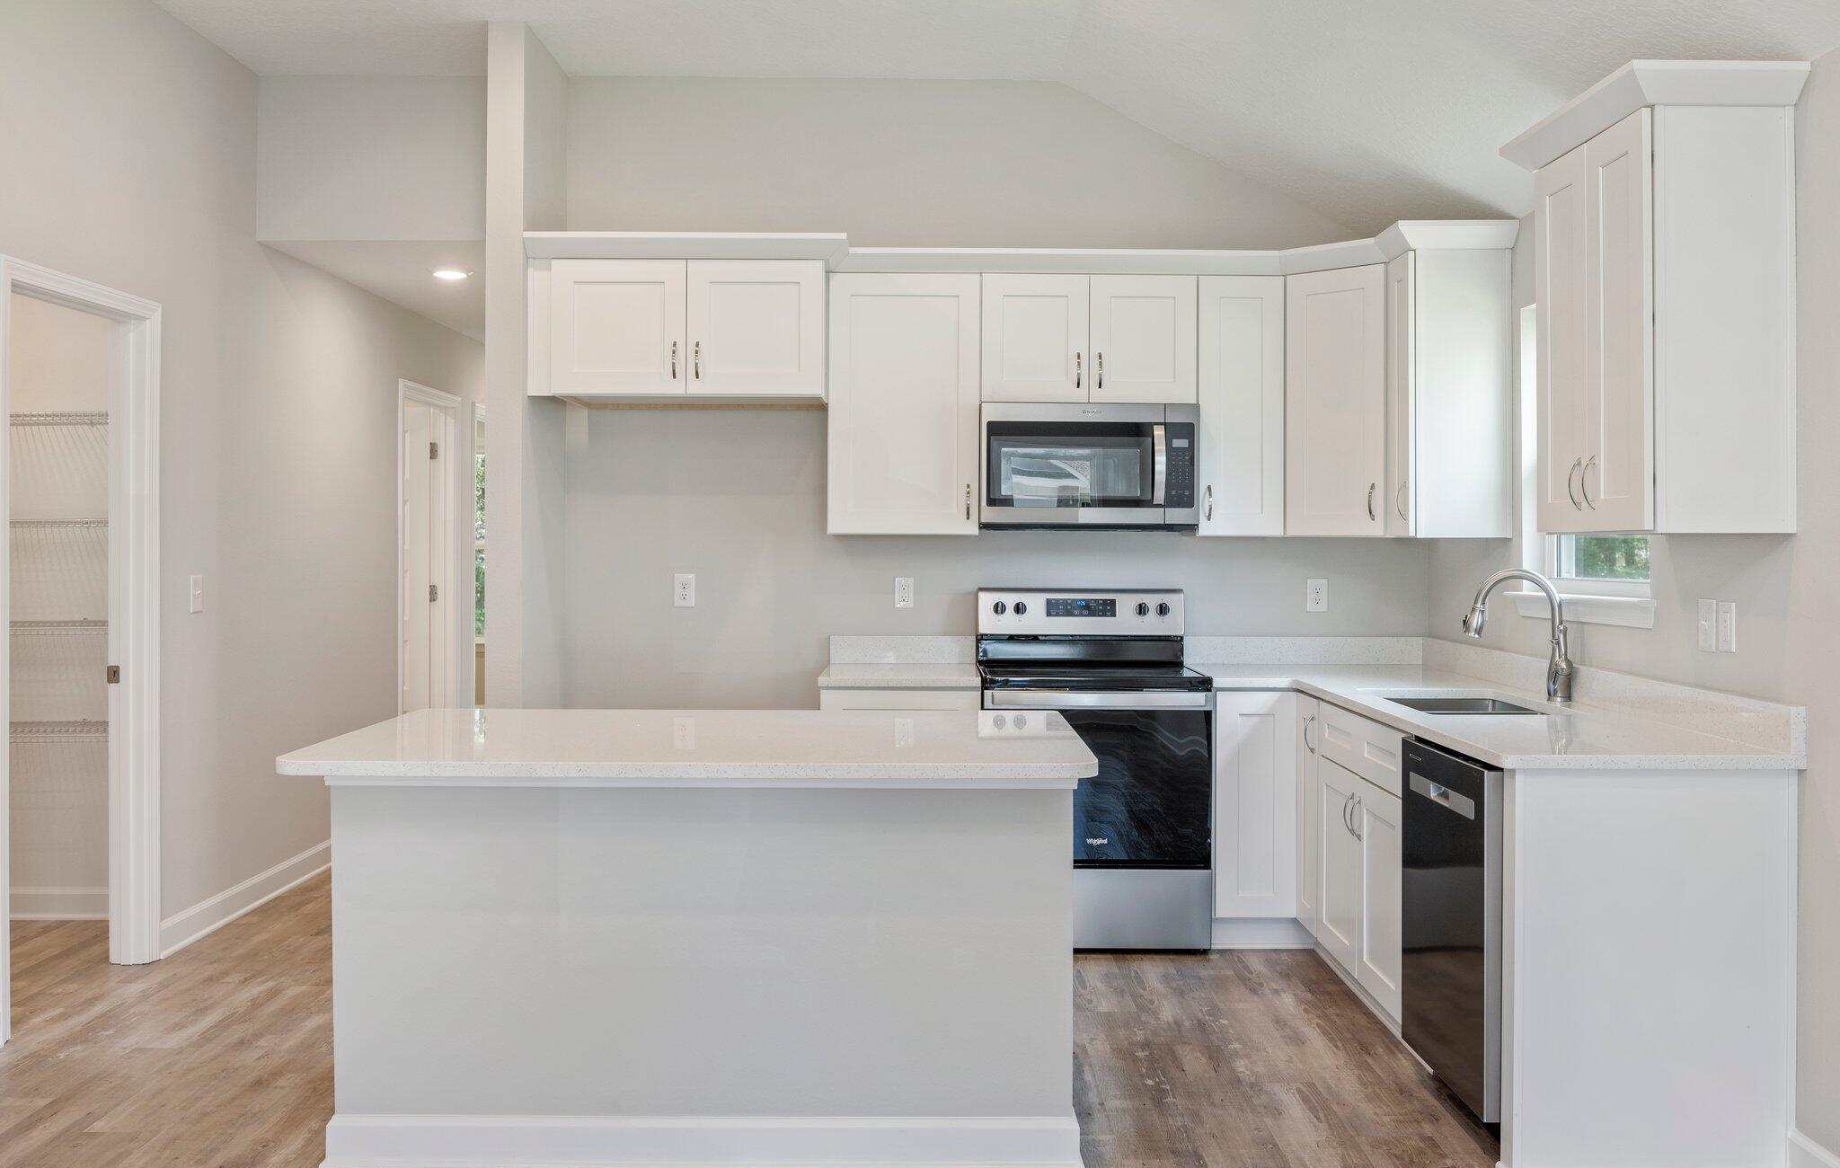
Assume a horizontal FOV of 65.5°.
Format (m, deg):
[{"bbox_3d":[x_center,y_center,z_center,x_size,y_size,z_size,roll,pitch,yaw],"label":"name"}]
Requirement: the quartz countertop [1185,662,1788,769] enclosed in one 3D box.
[{"bbox_3d":[1.423,0.346,4.181,0.900,0.032,2.346,0,2,0],"label":"quartz countertop"}]

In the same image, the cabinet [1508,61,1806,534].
[{"bbox_3d":[1.691,-0.613,3.344,0.350,0.993,0.653,0,2,0],"label":"cabinet"}]

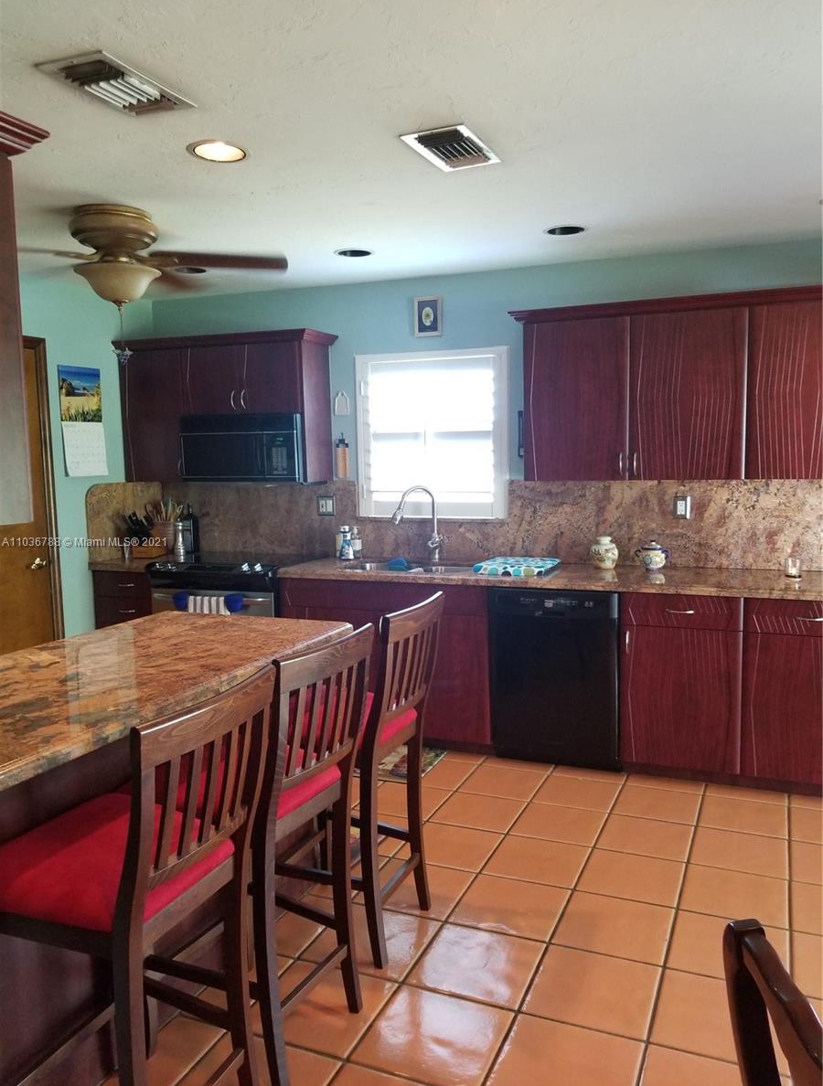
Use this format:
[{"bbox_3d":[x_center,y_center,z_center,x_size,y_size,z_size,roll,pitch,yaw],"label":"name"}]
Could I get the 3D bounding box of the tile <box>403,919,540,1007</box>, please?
[{"bbox_3d":[0.192,1.219,2.382,0.324,0.015,0.324,1,6,24],"label":"tile"}]

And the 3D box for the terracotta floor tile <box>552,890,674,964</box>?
[{"bbox_3d":[0.631,1.195,2.553,0.324,0.015,0.324,1,6,24],"label":"terracotta floor tile"}]

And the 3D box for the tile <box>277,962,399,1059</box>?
[{"bbox_3d":[-0.248,1.243,2.211,0.324,0.015,0.324,1,6,24],"label":"tile"}]

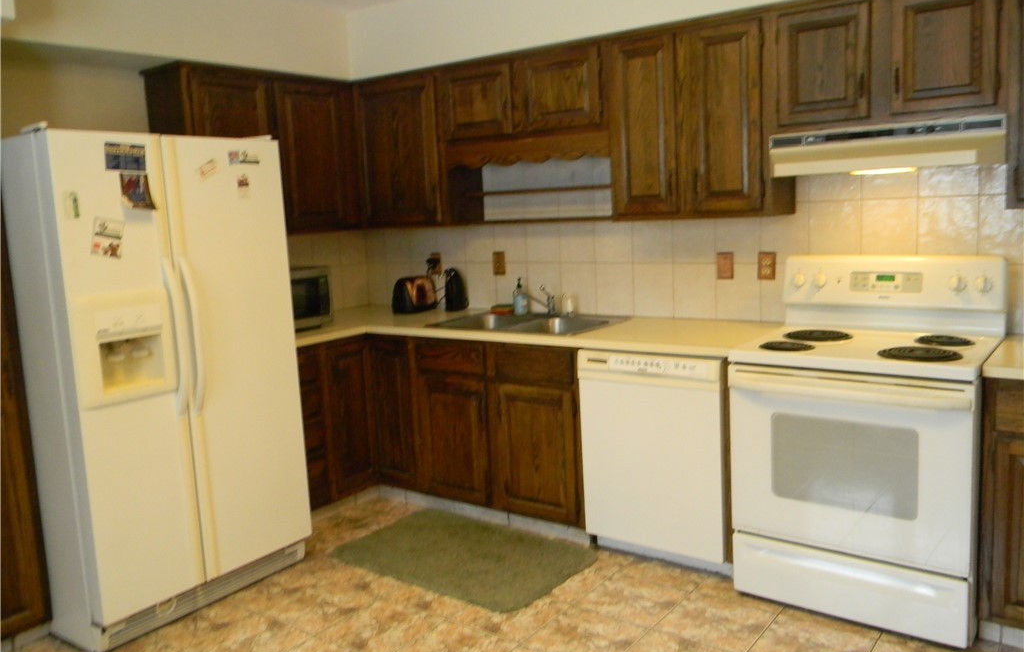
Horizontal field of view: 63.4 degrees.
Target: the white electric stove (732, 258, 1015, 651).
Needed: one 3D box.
[{"bbox_3d":[1.283,0.373,3.003,0.765,1.188,0.709,3,11,35],"label":"white electric stove"}]

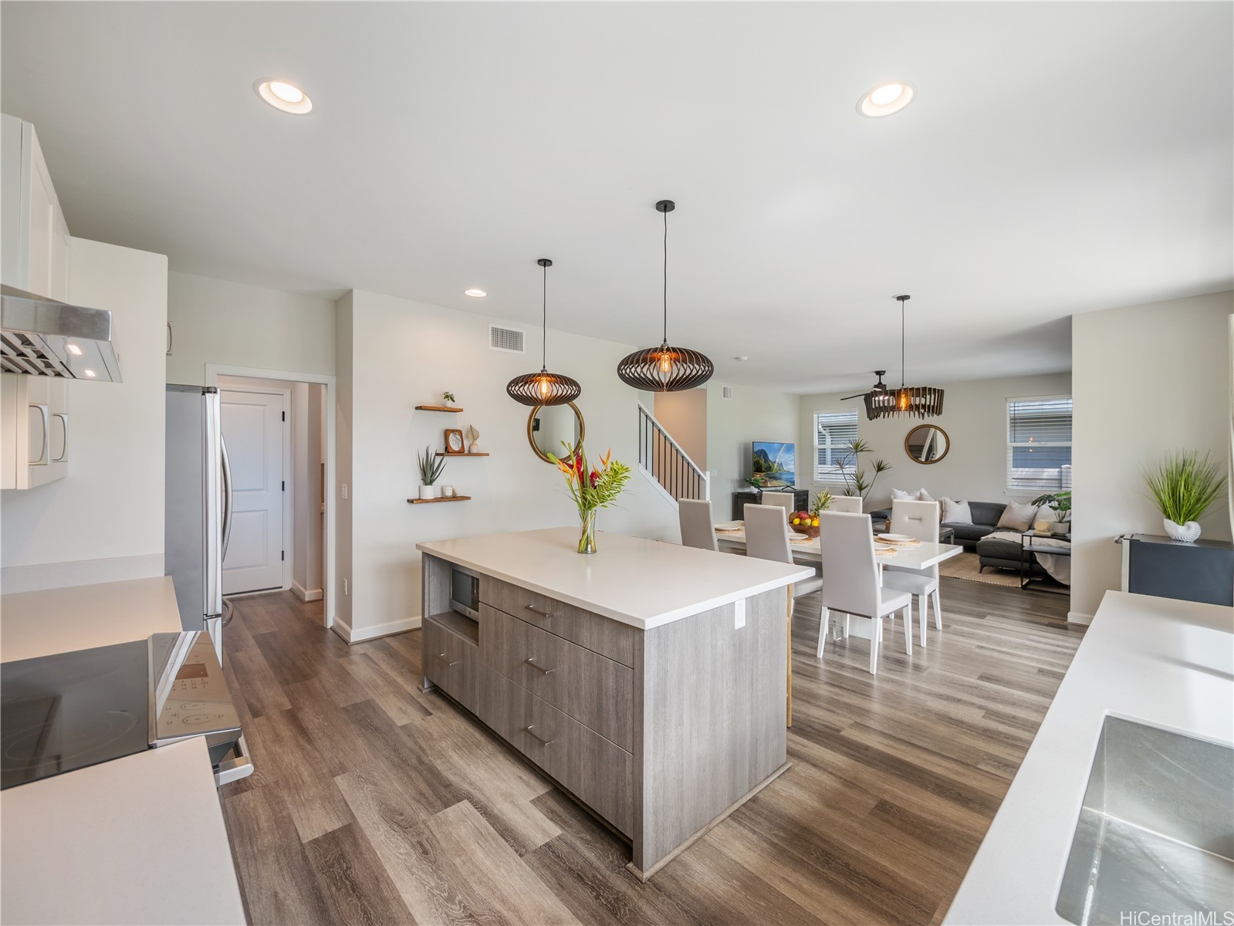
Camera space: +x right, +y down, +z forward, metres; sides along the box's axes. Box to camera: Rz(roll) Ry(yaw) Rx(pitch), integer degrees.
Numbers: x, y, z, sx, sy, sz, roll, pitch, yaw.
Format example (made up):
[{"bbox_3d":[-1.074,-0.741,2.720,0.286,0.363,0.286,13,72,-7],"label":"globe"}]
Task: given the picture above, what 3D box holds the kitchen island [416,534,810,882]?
[{"bbox_3d":[-0.154,1.000,2.956,1.243,0.900,2.119,0,1,-42],"label":"kitchen island"}]

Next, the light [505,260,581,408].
[{"bbox_3d":[-0.478,-0.860,3.315,0.492,0.950,0.492,0,1,-8],"label":"light"}]

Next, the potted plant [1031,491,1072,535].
[{"bbox_3d":[5.099,0.573,5.769,0.543,0.492,0.482,1,1,41],"label":"potted plant"}]

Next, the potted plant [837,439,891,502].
[{"bbox_3d":[4.325,0.492,8.826,0.830,1.850,0.900,0,0,-43],"label":"potted plant"}]

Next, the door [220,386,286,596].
[{"bbox_3d":[-3.887,0.301,5.067,0.840,2.055,0.045,0,0,-43],"label":"door"}]

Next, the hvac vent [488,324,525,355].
[{"bbox_3d":[-1.029,-1.173,4.743,0.395,0.240,0.023,0,0,-43],"label":"hvac vent"}]

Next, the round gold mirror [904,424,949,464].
[{"bbox_3d":[5.237,-0.311,8.453,0.040,0.690,0.685,0,0,-43],"label":"round gold mirror"}]

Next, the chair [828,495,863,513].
[{"bbox_3d":[2.041,0.890,4.808,0.623,1.080,0.452,0,1,-42],"label":"chair"}]

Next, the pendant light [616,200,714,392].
[{"bbox_3d":[0.249,-0.849,2.559,0.492,0.950,0.492,0,1,6],"label":"pendant light"}]

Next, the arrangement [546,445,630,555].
[{"bbox_3d":[-0.171,0.212,3.119,0.502,0.664,0.422,0,1,-3],"label":"arrangement"}]

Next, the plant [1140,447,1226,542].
[{"bbox_3d":[4.313,0.248,3.812,0.410,0.698,0.420,0,0,-43],"label":"plant"}]

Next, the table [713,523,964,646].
[{"bbox_3d":[1.661,1.038,4.437,1.005,0.755,2.145,0,0,-43],"label":"table"}]

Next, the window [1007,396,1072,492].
[{"bbox_3d":[6.591,-0.299,7.734,0.101,1.477,0.894,0,1,-42],"label":"window"}]

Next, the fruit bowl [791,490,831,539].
[{"bbox_3d":[1.777,0.470,4.529,0.422,0.392,0.422,0,1,21],"label":"fruit bowl"}]

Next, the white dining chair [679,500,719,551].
[{"bbox_3d":[0.908,0.889,4.753,0.623,1.080,0.452,0,1,-42],"label":"white dining chair"}]

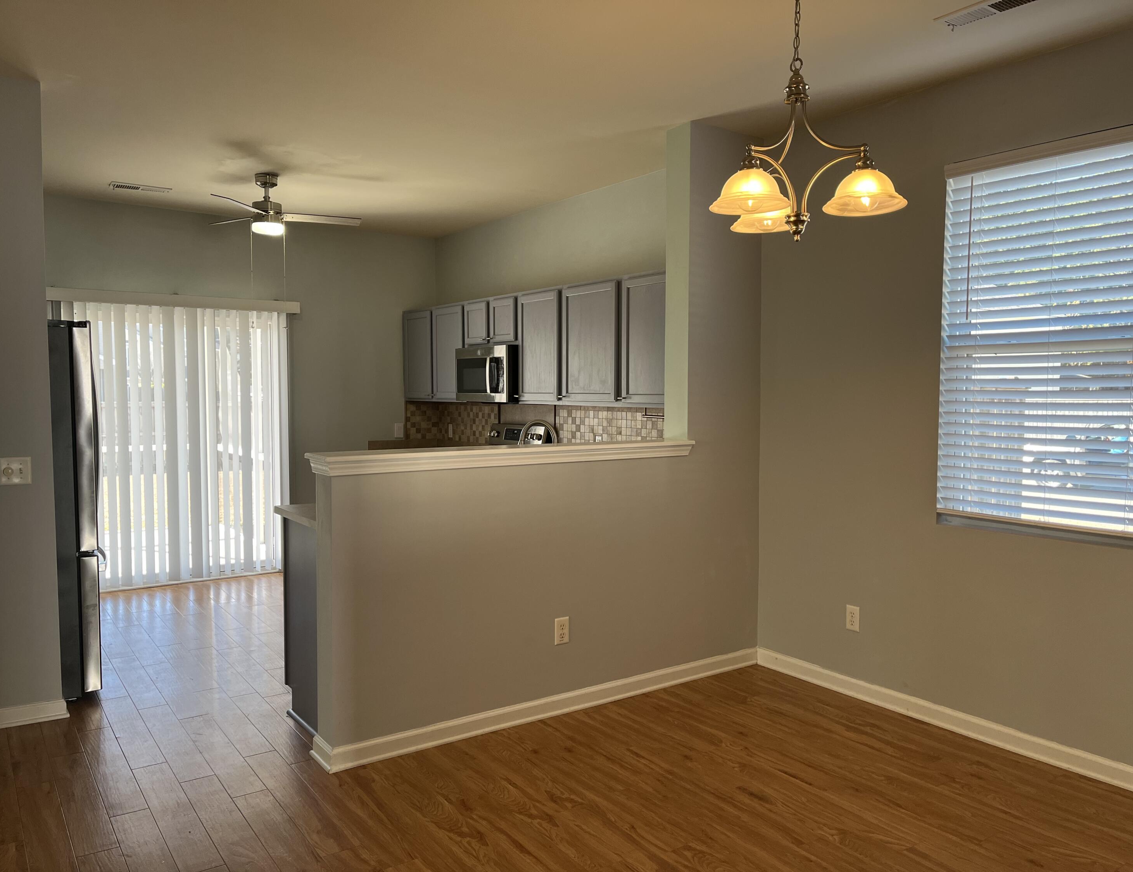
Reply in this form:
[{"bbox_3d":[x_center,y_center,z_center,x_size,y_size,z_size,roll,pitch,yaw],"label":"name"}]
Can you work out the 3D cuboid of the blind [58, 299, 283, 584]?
[{"bbox_3d":[-2.838,0.071,6.419,1.650,2.040,0.100,-2,4,-36],"label":"blind"}]

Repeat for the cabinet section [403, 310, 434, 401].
[{"bbox_3d":[-1.104,-0.675,7.328,0.332,0.745,0.530,-2,4,-35],"label":"cabinet section"}]

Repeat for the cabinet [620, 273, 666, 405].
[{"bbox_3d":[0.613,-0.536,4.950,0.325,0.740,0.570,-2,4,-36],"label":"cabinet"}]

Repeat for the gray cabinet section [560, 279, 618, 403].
[{"bbox_3d":[0.272,-0.557,5.364,0.332,0.745,0.588,-2,4,-35],"label":"gray cabinet section"}]

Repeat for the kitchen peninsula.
[{"bbox_3d":[-0.356,0.637,4.147,1.910,1.207,0.850,-2,4,-36],"label":"kitchen peninsula"}]

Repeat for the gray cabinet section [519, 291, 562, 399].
[{"bbox_3d":[-0.046,-0.585,5.818,0.332,0.745,0.522,-2,4,-35],"label":"gray cabinet section"}]

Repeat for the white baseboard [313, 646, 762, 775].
[{"bbox_3d":[-0.004,1.204,4.065,2.365,0.085,0.195,-2,4,-36],"label":"white baseboard"}]

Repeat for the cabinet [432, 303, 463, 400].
[{"bbox_3d":[-0.786,-0.653,6.899,0.325,0.751,0.525,-2,4,-36],"label":"cabinet"}]

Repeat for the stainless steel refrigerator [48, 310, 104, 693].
[{"bbox_3d":[-2.740,0.347,4.207,0.860,1.765,0.910,-2,4,-36],"label":"stainless steel refrigerator"}]

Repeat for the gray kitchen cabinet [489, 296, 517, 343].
[{"bbox_3d":[-0.310,-0.817,6.225,0.325,0.340,0.370,-2,4,-36],"label":"gray kitchen cabinet"}]

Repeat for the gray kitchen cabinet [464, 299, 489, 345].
[{"bbox_3d":[-0.527,-0.834,6.528,0.325,0.340,0.375,-2,4,-36],"label":"gray kitchen cabinet"}]

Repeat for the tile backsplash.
[{"bbox_3d":[-0.280,-0.021,6.235,0.320,0.440,3.450,-2,4,-36],"label":"tile backsplash"}]

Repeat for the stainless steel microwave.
[{"bbox_3d":[-0.460,-0.442,6.372,0.400,0.405,0.750,-2,4,-36],"label":"stainless steel microwave"}]

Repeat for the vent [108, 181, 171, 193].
[{"bbox_3d":[-2.803,-1.624,5.729,0.360,0.020,0.190,-2,4,-36],"label":"vent"}]

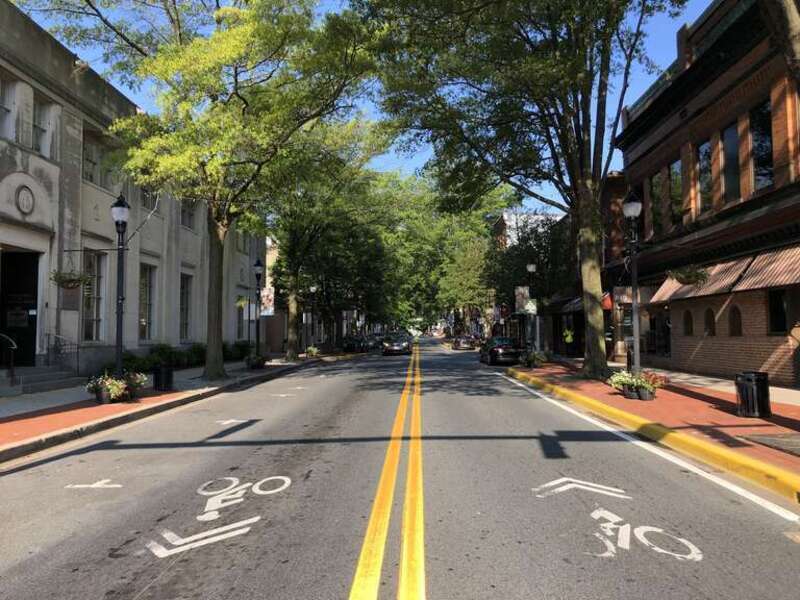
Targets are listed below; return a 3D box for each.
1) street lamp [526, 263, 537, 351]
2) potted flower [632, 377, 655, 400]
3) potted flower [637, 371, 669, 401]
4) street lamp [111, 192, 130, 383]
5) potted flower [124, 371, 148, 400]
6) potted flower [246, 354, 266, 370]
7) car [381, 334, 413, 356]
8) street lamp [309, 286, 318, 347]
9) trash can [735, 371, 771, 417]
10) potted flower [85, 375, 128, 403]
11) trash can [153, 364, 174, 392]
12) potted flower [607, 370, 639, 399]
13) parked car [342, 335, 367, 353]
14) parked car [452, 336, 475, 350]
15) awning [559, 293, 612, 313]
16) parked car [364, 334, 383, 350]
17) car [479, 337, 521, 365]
[{"bbox_3d":[5.812,0.527,28.600,0.480,4.880,0.480,0,-3,2],"label":"street lamp"},{"bbox_3d":[5.679,2.031,15.000,0.540,0.550,0.520,0,-3,2],"label":"potted flower"},{"bbox_3d":[5.931,1.980,15.200,0.730,0.670,0.650,0,-3,2],"label":"potted flower"},{"bbox_3d":[-6.587,-0.068,15.250,0.480,4.880,0.480,0,-3,2],"label":"street lamp"},{"bbox_3d":[-6.429,2.087,15.700,0.680,0.700,0.680,0,-3,2],"label":"potted flower"},{"bbox_3d":[-6.209,2.665,28.000,0.850,0.670,0.800,0,-3,2],"label":"potted flower"},{"bbox_3d":[-0.206,3.366,48.446,1.830,1.480,4.600,0,-3,2],"label":"car"},{"bbox_3d":[-5.547,1.218,41.500,0.480,4.880,0.480,0,-3,2],"label":"street lamp"},{"bbox_3d":[6.601,1.749,12.100,0.640,0.810,0.640,0,-3,2],"label":"trash can"},{"bbox_3d":[-6.871,2.079,15.200,0.930,0.660,0.850,0,-3,2],"label":"potted flower"},{"bbox_3d":[-6.834,2.263,18.700,0.620,0.820,0.620,0,-3,0],"label":"trash can"},{"bbox_3d":[5.284,2.010,15.300,0.760,0.660,0.720,0,-3,2],"label":"potted flower"},{"bbox_3d":[-3.616,3.512,52.000,1.820,1.480,4.600,0,-3,2],"label":"parked car"},{"bbox_3d":[6.044,3.984,61.046,1.800,1.420,4.500,0,-3,2],"label":"parked car"},{"bbox_3d":[10.634,0.174,37.500,1.300,1.000,7.000,0,-3,2],"label":"awning"},{"bbox_3d":[-2.634,3.955,59.800,1.820,1.460,4.600,0,-3,2],"label":"parked car"},{"bbox_3d":[5.354,2.666,34.300,1.820,1.480,4.600,0,-3,2],"label":"car"}]

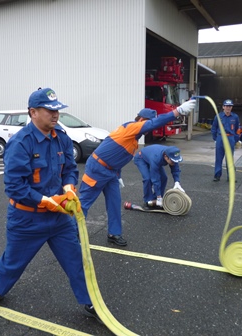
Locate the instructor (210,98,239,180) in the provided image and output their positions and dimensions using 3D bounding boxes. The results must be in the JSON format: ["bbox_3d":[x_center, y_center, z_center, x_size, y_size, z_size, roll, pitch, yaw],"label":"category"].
[{"bbox_3d":[2.209,-0.581,7.660,0.600,1.720,0.340,2,9,13],"label":"instructor"}]

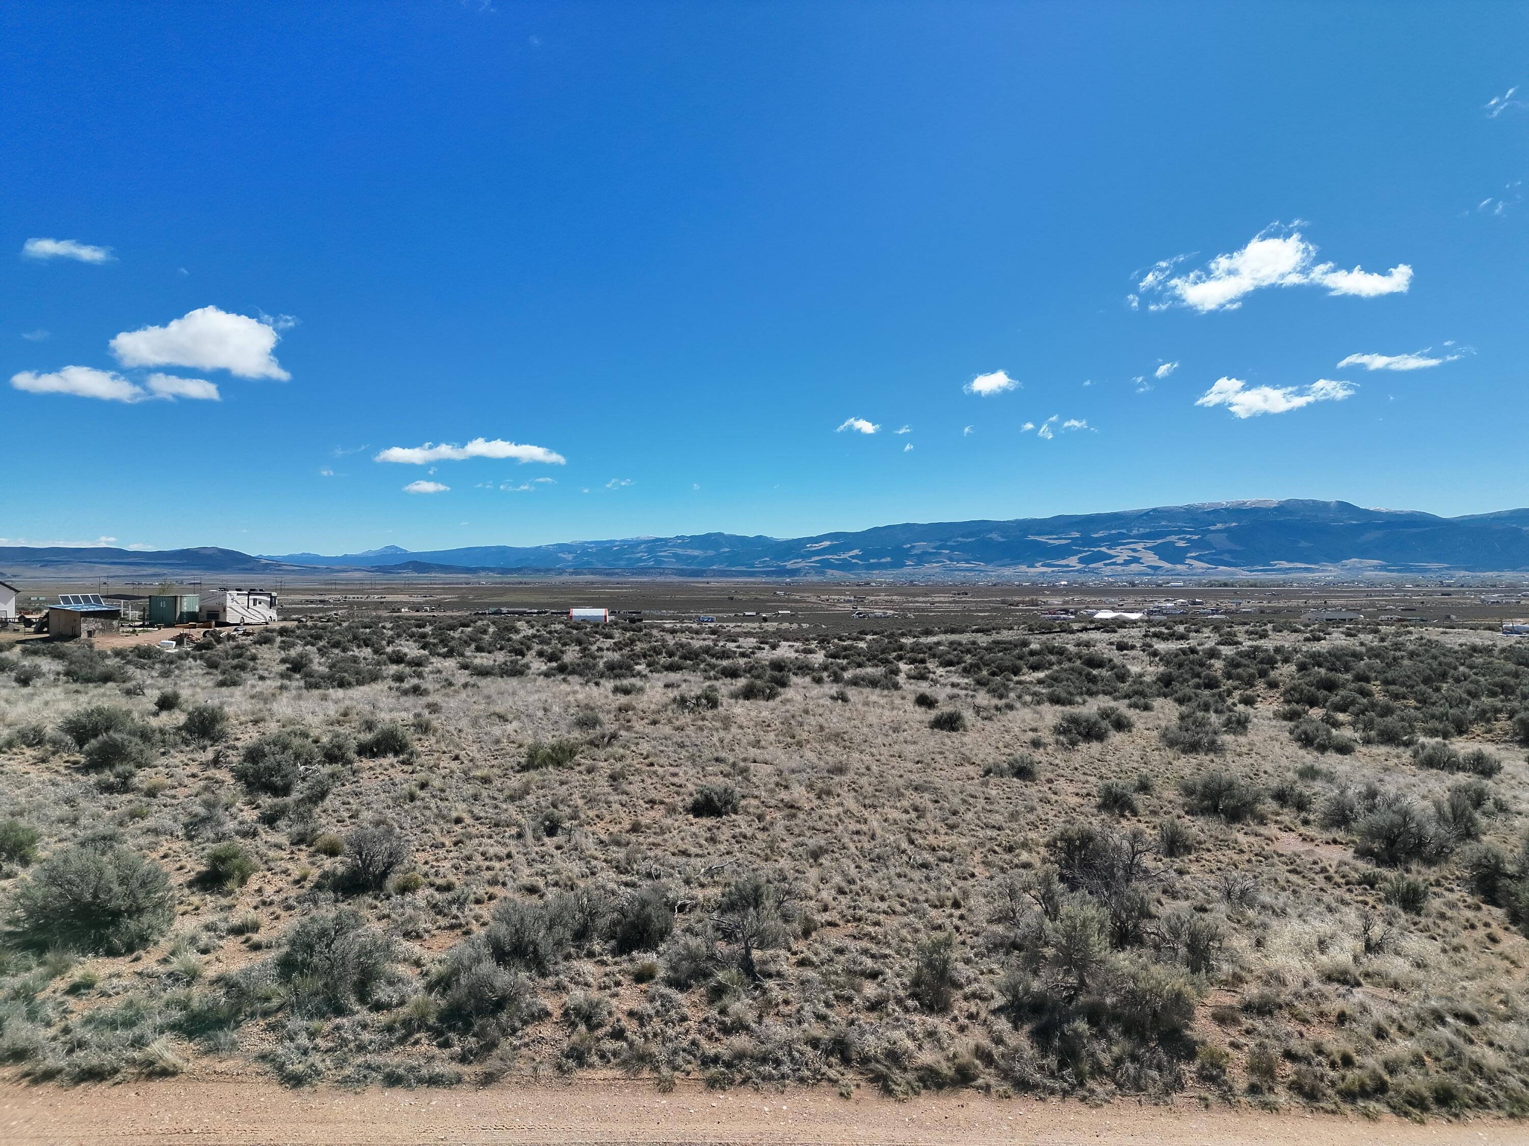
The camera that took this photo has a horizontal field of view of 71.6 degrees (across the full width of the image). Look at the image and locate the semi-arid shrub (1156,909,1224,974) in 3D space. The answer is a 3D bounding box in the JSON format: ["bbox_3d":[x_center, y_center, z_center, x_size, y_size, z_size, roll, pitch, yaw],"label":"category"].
[{"bbox_3d":[4.876,4.196,12.155,0.781,0.658,0.742,0,0,0],"label":"semi-arid shrub"}]

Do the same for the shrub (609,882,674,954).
[{"bbox_3d":[-1.486,4.135,12.808,0.794,0.787,0.754,0,0,0],"label":"shrub"}]

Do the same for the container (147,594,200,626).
[{"bbox_3d":[-55.010,3.480,100.030,2.440,2.600,6.060,0,0,0],"label":"container"}]

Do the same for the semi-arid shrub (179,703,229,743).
[{"bbox_3d":[-15.700,4.217,29.742,1.245,1.066,1.145,0,0,-28],"label":"semi-arid shrub"}]

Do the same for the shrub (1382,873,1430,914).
[{"bbox_3d":[9.344,4.647,15.442,0.692,0.506,0.637,0,0,0],"label":"shrub"}]

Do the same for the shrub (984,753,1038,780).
[{"bbox_3d":[5.547,4.343,23.898,1.212,0.510,0.969,0,0,0],"label":"shrub"}]

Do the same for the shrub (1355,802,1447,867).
[{"bbox_3d":[10.492,4.273,17.471,1.299,0.954,1.195,0,0,31],"label":"shrub"}]

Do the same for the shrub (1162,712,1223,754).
[{"bbox_3d":[11.668,4.347,29.007,1.617,1.106,1.488,0,0,0],"label":"shrub"}]

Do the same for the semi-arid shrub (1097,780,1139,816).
[{"bbox_3d":[6.991,4.431,20.962,0.784,0.638,0.721,0,0,18],"label":"semi-arid shrub"}]

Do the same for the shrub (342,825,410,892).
[{"bbox_3d":[-5.881,4.290,16.061,0.969,0.920,0.891,0,0,-20],"label":"shrub"}]

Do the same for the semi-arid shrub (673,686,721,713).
[{"bbox_3d":[-2.388,4.455,37.508,1.640,0.890,1.509,0,0,0],"label":"semi-arid shrub"}]

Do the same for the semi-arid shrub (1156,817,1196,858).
[{"bbox_3d":[7.167,4.581,18.436,0.665,0.638,0.612,0,0,0],"label":"semi-arid shrub"}]

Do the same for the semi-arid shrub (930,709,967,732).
[{"bbox_3d":[5.711,4.561,32.913,1.115,0.678,1.026,0,0,0],"label":"semi-arid shrub"}]

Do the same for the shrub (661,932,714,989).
[{"bbox_3d":[-0.849,4.244,11.687,0.579,0.556,0.550,0,0,0],"label":"shrub"}]

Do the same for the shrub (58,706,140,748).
[{"bbox_3d":[-17.875,4.089,28.455,2.180,1.071,1.744,0,0,0],"label":"shrub"}]

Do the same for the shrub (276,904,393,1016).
[{"bbox_3d":[-4.908,4.377,12.116,1.351,1.045,1.243,0,0,0],"label":"shrub"}]

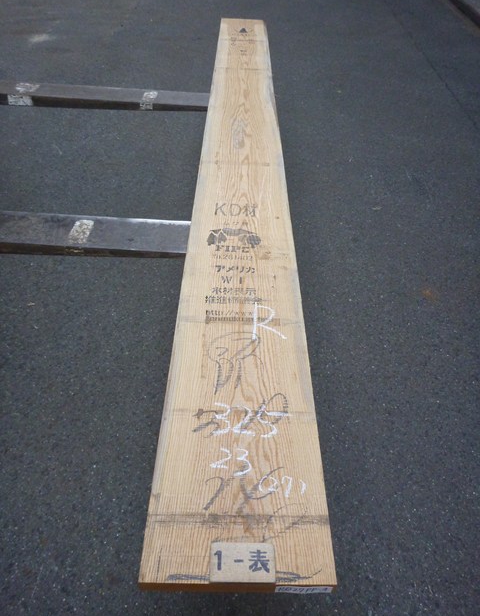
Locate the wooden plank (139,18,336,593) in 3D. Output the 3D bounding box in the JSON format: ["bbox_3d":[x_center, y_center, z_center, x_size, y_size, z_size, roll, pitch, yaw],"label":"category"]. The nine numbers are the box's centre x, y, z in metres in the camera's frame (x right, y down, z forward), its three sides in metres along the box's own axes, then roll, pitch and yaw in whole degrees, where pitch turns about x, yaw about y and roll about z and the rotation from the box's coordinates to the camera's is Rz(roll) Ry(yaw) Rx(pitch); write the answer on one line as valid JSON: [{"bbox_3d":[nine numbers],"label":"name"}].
[{"bbox_3d":[0.011,-0.678,1.947,0.274,0.028,3.250,1,41,0],"label":"wooden plank"}]

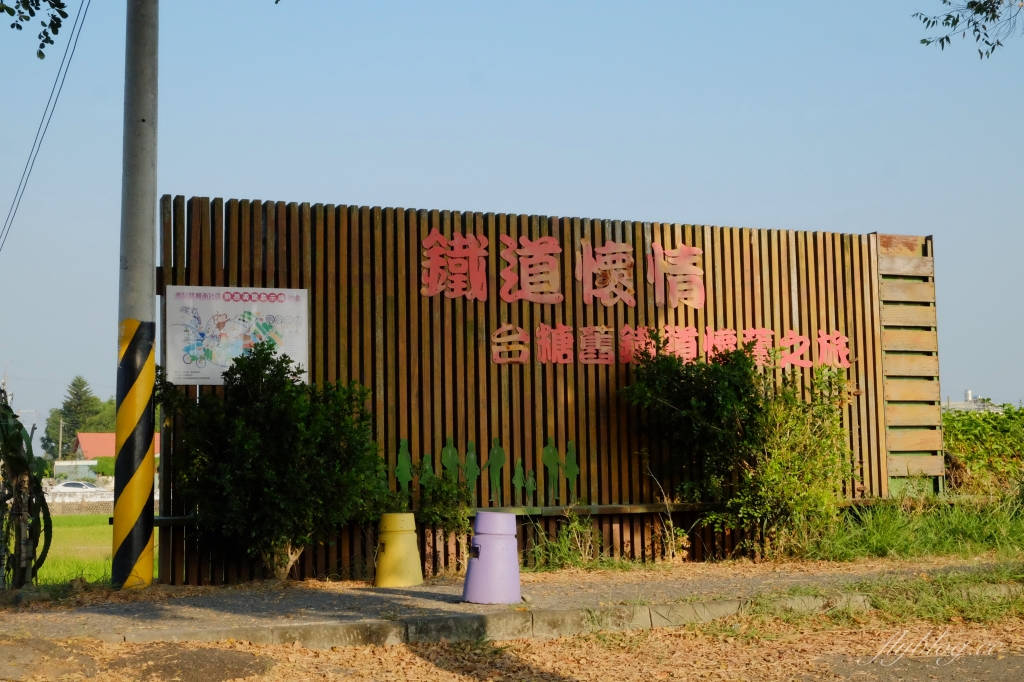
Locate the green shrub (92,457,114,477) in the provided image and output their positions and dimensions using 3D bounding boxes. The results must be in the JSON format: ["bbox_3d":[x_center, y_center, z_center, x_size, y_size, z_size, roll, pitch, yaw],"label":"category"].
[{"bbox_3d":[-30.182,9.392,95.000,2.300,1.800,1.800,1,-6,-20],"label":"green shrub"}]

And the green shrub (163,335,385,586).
[{"bbox_3d":[-2.292,1.123,12.247,2.300,2.157,1.600,1,-6,-20],"label":"green shrub"}]

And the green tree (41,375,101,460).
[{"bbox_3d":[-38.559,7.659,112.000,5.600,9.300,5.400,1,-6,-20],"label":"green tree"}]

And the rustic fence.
[{"bbox_3d":[0.908,0.523,14.059,9.169,3.823,0.400,1,-6,-20],"label":"rustic fence"}]

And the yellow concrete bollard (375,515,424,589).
[{"bbox_3d":[-1.050,1.936,11.900,0.450,0.655,0.450,-1,-6,0],"label":"yellow concrete bollard"}]

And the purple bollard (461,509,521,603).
[{"bbox_3d":[-0.171,1.730,10.258,0.467,0.705,0.467,-1,-6,0],"label":"purple bollard"}]

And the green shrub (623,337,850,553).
[{"bbox_3d":[2.454,1.121,14.021,2.574,2.235,1.600,1,-6,-20],"label":"green shrub"}]

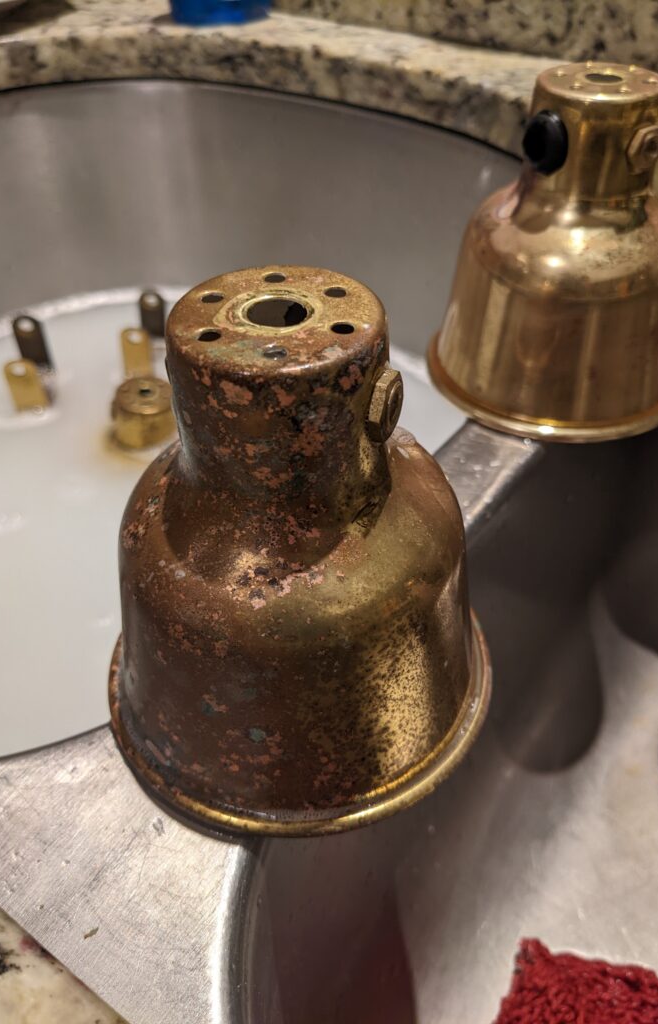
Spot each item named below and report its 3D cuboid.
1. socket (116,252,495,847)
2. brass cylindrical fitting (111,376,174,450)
[{"bbox_3d":[-0.008,0.001,0.163,0.091,0.094,0.091,28,51,27],"label":"socket"},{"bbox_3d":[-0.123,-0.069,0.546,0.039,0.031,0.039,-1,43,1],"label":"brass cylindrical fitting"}]

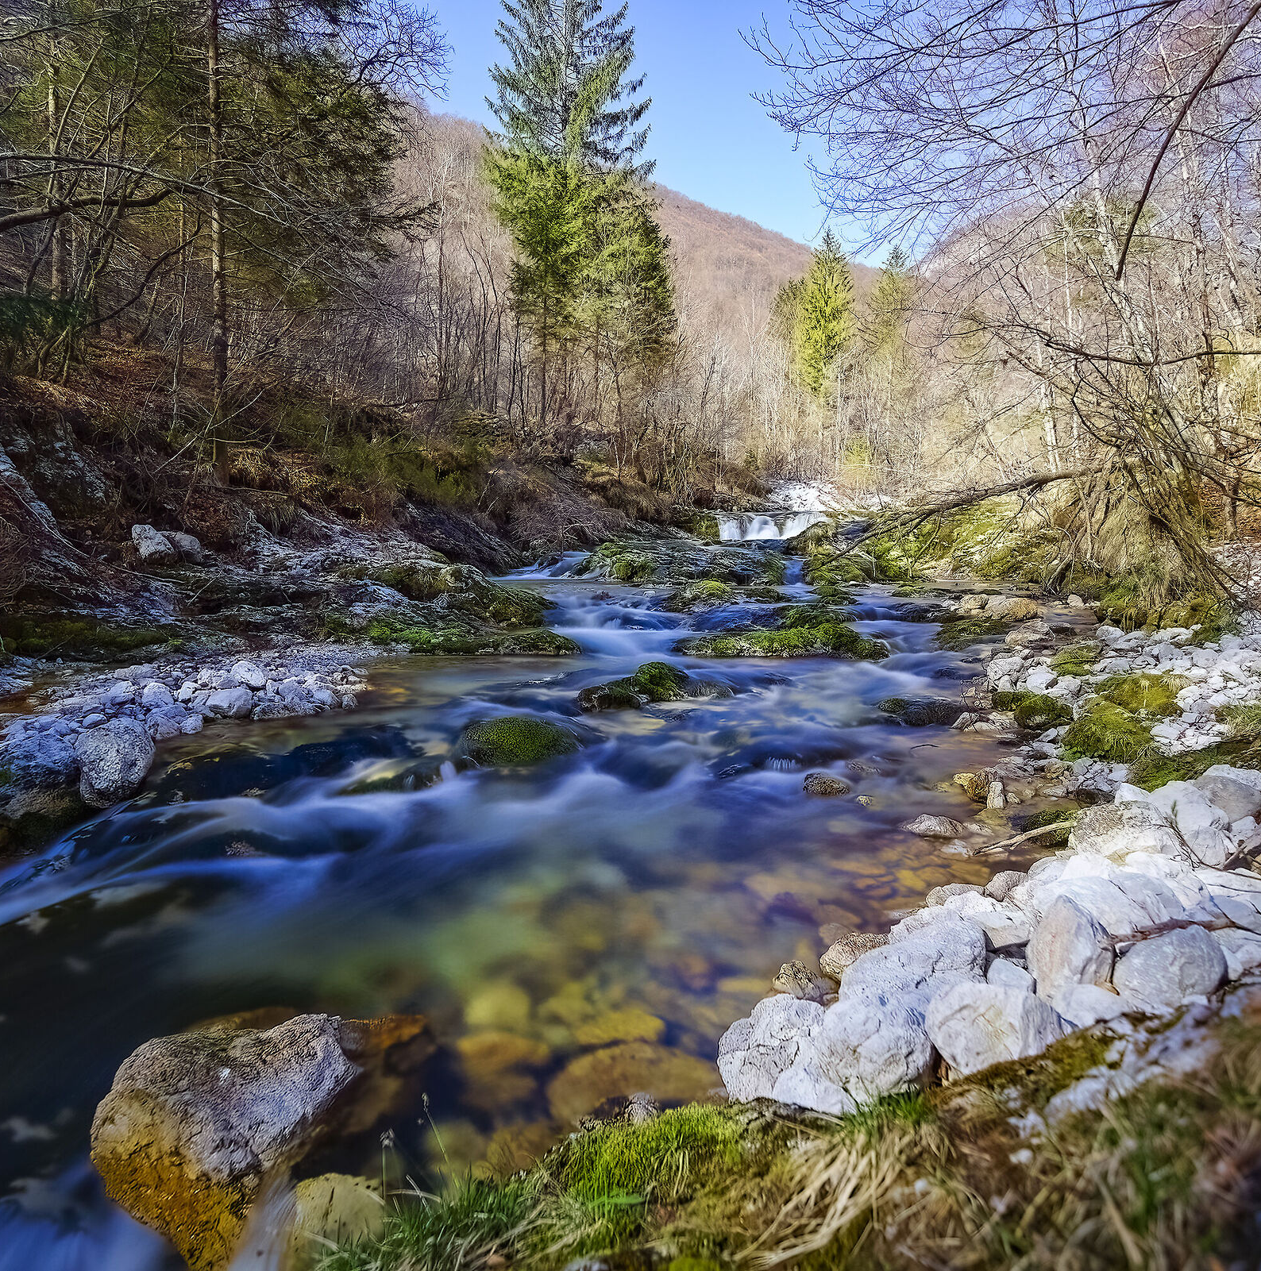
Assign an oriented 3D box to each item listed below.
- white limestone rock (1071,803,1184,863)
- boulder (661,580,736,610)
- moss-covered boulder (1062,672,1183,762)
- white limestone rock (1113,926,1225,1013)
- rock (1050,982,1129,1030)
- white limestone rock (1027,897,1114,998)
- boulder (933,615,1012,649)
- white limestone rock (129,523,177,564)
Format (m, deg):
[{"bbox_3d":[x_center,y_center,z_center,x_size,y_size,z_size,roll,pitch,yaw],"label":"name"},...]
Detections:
[{"bbox_3d":[1.872,0.735,3.200,0.381,0.169,0.305,3,6,31],"label":"white limestone rock"},{"bbox_3d":[0.878,-0.523,11.000,0.960,0.400,0.720,0,5,5],"label":"boulder"},{"bbox_3d":[2.637,0.427,4.550,0.566,0.438,0.679,3,6,30],"label":"moss-covered boulder"},{"bbox_3d":[1.279,0.790,2.020,0.232,0.156,0.186,3,6,33],"label":"white limestone rock"},{"bbox_3d":[1.029,0.855,1.902,0.158,0.103,0.134,3,6,29],"label":"rock"},{"bbox_3d":[1.063,0.756,2.050,0.184,0.230,0.147,3,6,28],"label":"white limestone rock"},{"bbox_3d":[3.470,-0.032,8.600,0.740,0.334,0.555,2,5,22],"label":"boulder"},{"bbox_3d":[-5.629,-1.088,10.000,0.487,0.470,0.390,-3,6,-29],"label":"white limestone rock"}]

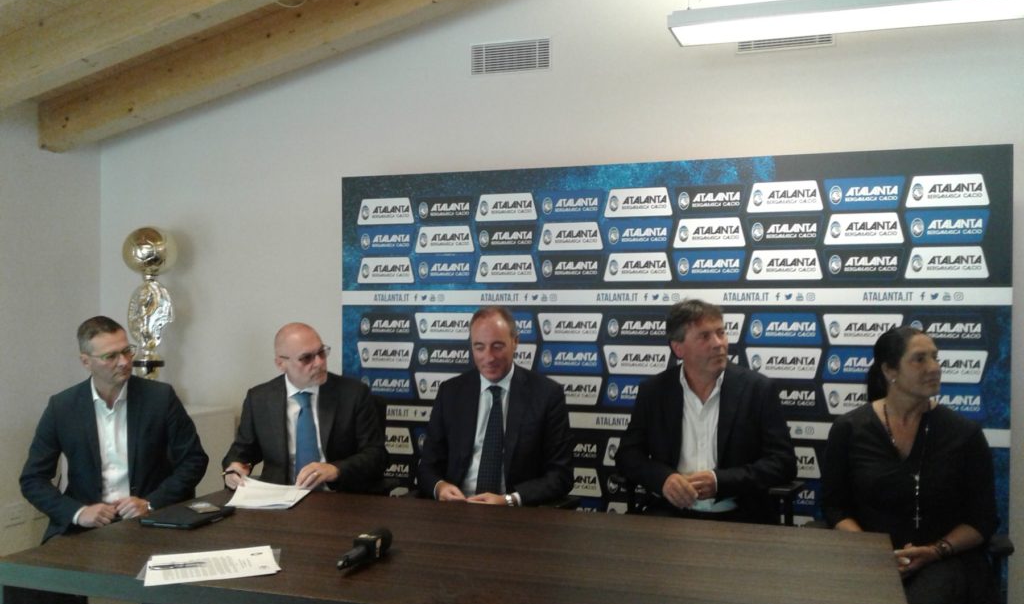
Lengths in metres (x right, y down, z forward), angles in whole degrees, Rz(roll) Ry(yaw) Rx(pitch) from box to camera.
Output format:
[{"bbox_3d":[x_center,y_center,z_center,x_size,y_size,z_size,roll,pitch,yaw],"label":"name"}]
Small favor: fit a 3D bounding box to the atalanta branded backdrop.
[{"bbox_3d":[0.569,0.370,3.866,2.975,1.985,0.050,0,0,18],"label":"atalanta branded backdrop"}]

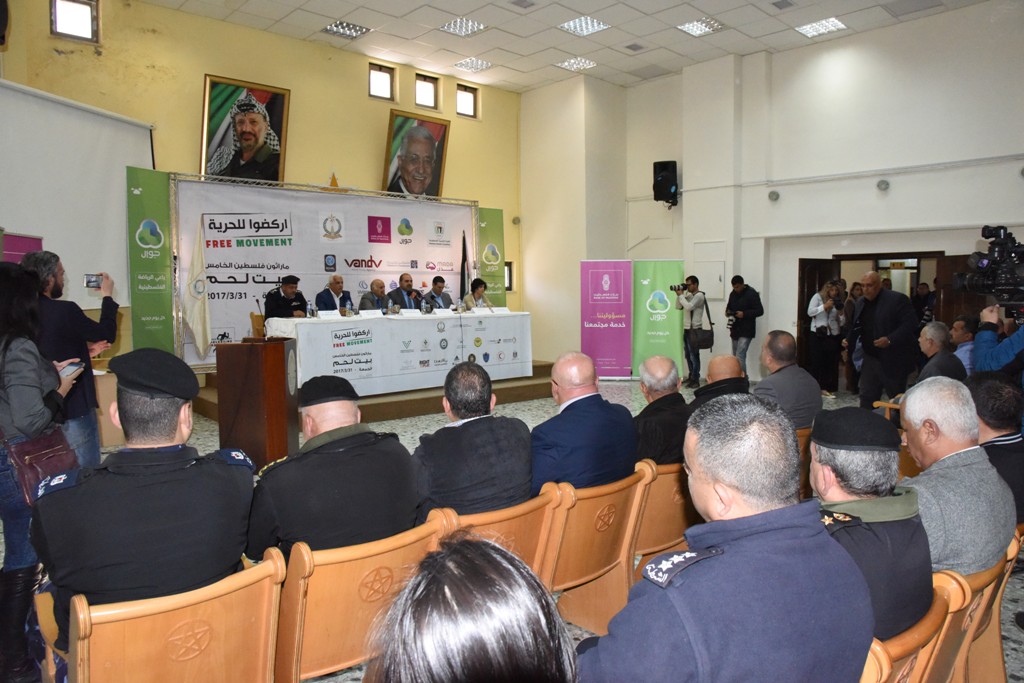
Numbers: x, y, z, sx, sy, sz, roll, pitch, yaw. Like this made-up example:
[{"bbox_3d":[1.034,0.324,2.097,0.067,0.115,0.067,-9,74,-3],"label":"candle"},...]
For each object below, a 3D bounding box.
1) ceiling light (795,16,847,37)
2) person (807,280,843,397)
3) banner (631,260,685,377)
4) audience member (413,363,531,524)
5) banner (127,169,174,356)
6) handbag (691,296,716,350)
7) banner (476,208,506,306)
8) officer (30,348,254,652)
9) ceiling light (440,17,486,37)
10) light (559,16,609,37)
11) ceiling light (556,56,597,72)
[{"bbox_3d":[4.303,-4.382,9.481,0.580,0.070,0.580,-5,7,-43],"label":"ceiling light"},{"bbox_3d":[4.555,-0.056,9.886,0.500,1.673,0.450,-1,5,-7],"label":"person"},{"bbox_3d":[2.430,-0.350,11.250,0.840,1.970,0.140,0,5,5],"label":"banner"},{"bbox_3d":[-0.320,0.730,2.820,0.520,1.280,0.800,-3,6,-32],"label":"audience member"},{"bbox_3d":[-4.400,-0.806,8.391,0.050,2.520,0.540,3,6,34],"label":"banner"},{"bbox_3d":[2.882,-0.287,10.300,0.380,0.820,0.200,0,5,0],"label":"handbag"},{"bbox_3d":[-0.346,-1.066,11.810,0.630,2.450,0.050,-5,7,-43],"label":"banner"},{"bbox_3d":[-1.142,0.751,2.144,0.570,1.430,0.780,-4,7,-38],"label":"officer"},{"bbox_3d":[-0.680,-4.470,9.740,0.600,0.080,0.600,-5,7,-43],"label":"ceiling light"},{"bbox_3d":[1.004,-4.419,9.523,0.580,0.070,0.580,-5,7,-43],"label":"light"},{"bbox_3d":[1.085,-4.630,11.400,0.580,0.070,0.580,-5,7,-43],"label":"ceiling light"}]

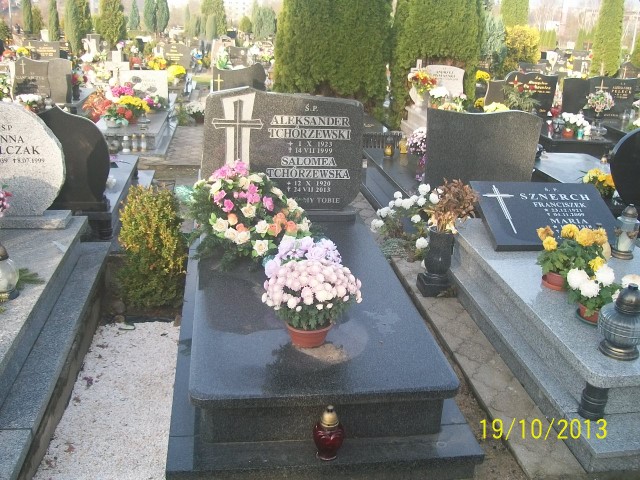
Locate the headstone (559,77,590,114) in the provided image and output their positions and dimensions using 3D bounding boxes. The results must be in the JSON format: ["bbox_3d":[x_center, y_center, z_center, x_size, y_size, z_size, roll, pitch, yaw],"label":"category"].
[{"bbox_3d":[3.010,-1.713,7.920,0.328,0.441,0.113,0,20,-9],"label":"headstone"}]

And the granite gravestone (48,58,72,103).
[{"bbox_3d":[-3.587,-2.205,9.200,0.340,0.610,0.100,0,19,-9],"label":"granite gravestone"}]

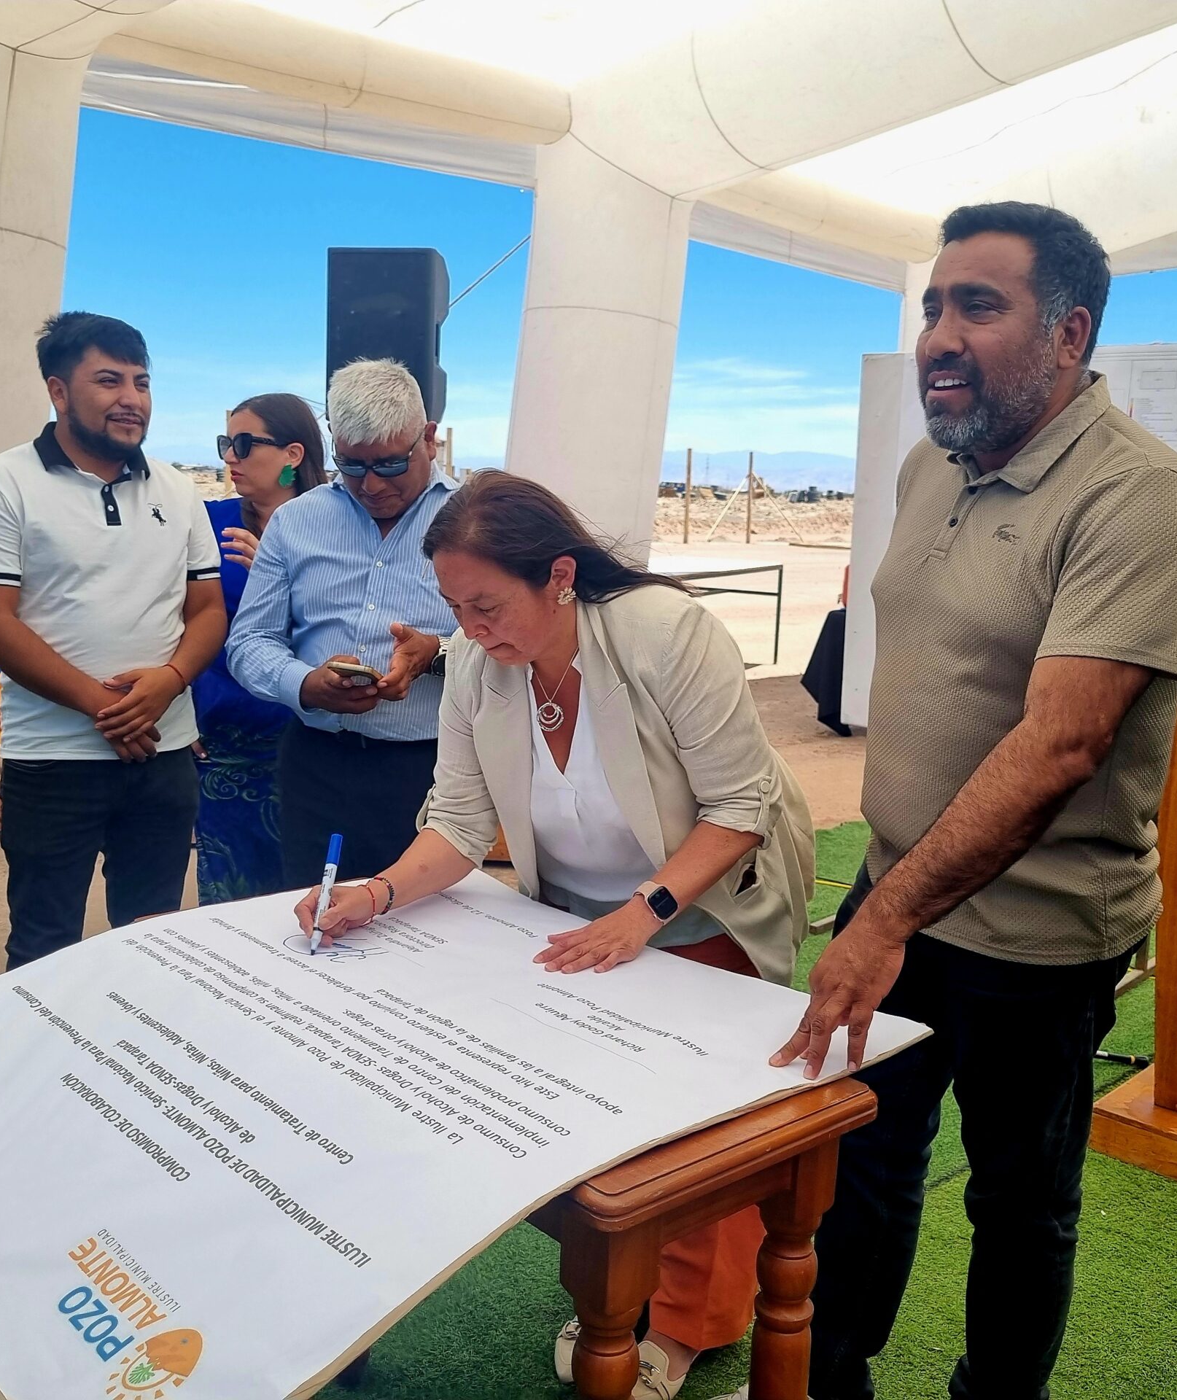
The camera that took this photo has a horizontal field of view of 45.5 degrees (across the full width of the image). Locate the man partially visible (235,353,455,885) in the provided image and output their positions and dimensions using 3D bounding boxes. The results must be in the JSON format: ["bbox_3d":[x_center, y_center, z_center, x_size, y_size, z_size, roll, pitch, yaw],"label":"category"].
[{"bbox_3d":[-0.415,0.183,2.598,0.500,1.596,0.420,0,9,-12],"label":"man partially visible"}]

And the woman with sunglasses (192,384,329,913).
[{"bbox_3d":[-0.760,0.080,3.303,0.450,1.568,0.340,4,9,15],"label":"woman with sunglasses"}]

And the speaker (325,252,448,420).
[{"bbox_3d":[-0.755,-1.379,5.427,0.420,0.661,0.370,3,9,8],"label":"speaker"}]

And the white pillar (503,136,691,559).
[{"bbox_3d":[-0.037,-1.781,9.379,1.028,3.495,1.028,11,12,19],"label":"white pillar"}]

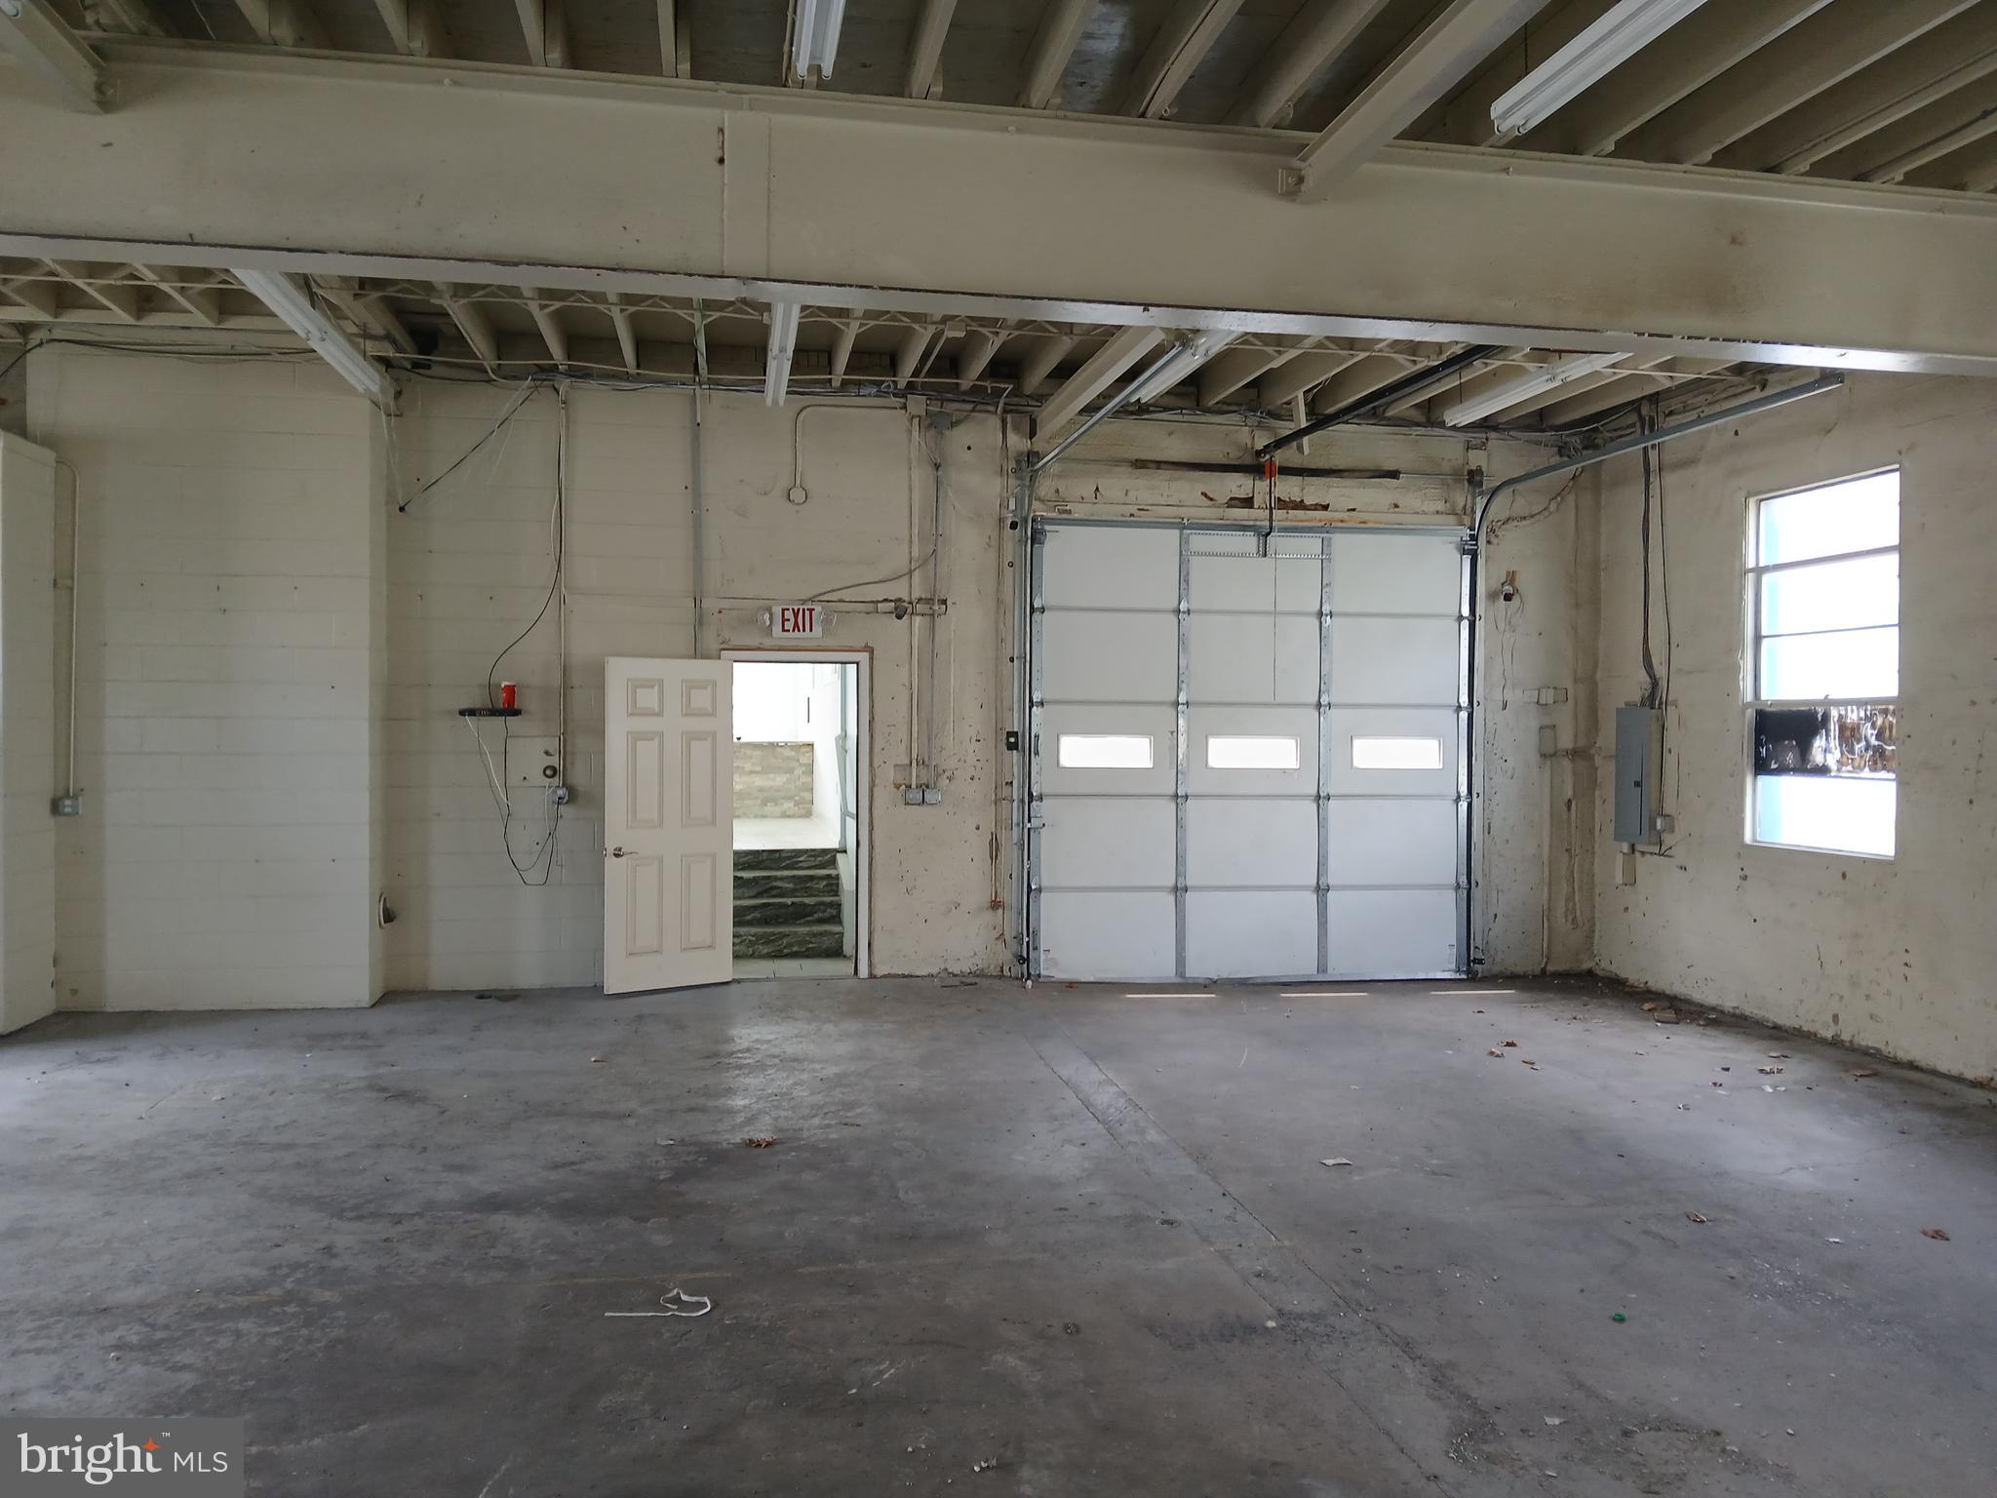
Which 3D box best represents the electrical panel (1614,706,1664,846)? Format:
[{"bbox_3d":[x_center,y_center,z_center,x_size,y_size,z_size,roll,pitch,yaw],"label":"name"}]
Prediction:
[{"bbox_3d":[4.221,0.179,9.892,0.100,0.880,0.375,0,1,-10],"label":"electrical panel"}]

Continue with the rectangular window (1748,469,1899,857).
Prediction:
[{"bbox_3d":[4.570,-0.456,8.360,0.110,2.050,1.150,0,1,-10],"label":"rectangular window"}]

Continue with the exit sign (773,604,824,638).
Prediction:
[{"bbox_3d":[-1.258,-0.796,9.430,0.315,0.205,0.070,0,1,-10],"label":"exit sign"}]

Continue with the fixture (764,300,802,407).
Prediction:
[{"bbox_3d":[-1.160,-2.165,8.100,0.130,0.100,2.440,0,1,-10],"label":"fixture"}]

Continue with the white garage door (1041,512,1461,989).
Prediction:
[{"bbox_3d":[1.701,0.015,10.030,3.050,3.030,0.080,0,1,-10],"label":"white garage door"}]

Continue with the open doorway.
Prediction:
[{"bbox_3d":[-1.277,0.425,9.500,0.900,2.070,0.140,0,1,-10],"label":"open doorway"}]

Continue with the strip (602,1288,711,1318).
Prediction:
[{"bbox_3d":[-0.952,1.551,4.200,0.285,0.025,0.180,0,1,0],"label":"strip"}]

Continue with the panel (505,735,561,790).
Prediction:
[{"bbox_3d":[-2.847,0.081,9.190,0.330,0.330,0.050,0,1,-10],"label":"panel"}]

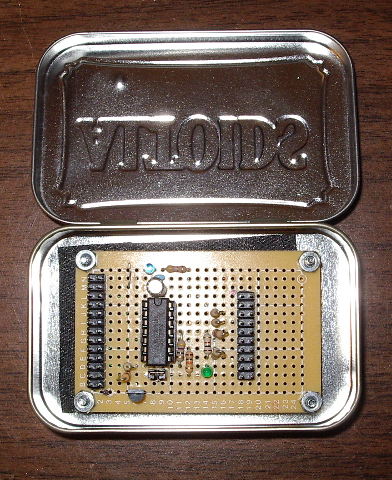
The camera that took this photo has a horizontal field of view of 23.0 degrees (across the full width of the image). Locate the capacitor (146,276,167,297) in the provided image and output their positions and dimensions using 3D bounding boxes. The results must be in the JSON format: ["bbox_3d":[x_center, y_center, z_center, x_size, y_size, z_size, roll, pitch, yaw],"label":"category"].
[{"bbox_3d":[-0.011,0.014,0.276,0.005,0.009,0.005,0,86,0],"label":"capacitor"}]

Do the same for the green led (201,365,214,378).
[{"bbox_3d":[0.003,0.038,0.277,0.004,0.005,0.004,0,86,0],"label":"green led"}]

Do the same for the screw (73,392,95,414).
[{"bbox_3d":[-0.032,0.047,0.280,0.006,0.008,0.006,0,86,0],"label":"screw"}]

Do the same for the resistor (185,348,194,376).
[{"bbox_3d":[-0.002,0.036,0.278,0.002,0.003,0.008,0,86,0],"label":"resistor"}]

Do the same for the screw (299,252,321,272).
[{"bbox_3d":[0.034,0.006,0.283,0.006,0.008,0.006,0,86,0],"label":"screw"}]

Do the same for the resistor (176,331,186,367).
[{"bbox_3d":[-0.004,0.032,0.278,0.003,0.003,0.010,0,86,0],"label":"resistor"}]

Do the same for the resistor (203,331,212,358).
[{"bbox_3d":[0.003,0.030,0.279,0.002,0.003,0.008,0,86,0],"label":"resistor"}]

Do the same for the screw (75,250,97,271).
[{"bbox_3d":[-0.032,0.006,0.283,0.006,0.008,0.006,0,86,0],"label":"screw"}]

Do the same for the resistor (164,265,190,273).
[{"bbox_3d":[-0.006,0.009,0.280,0.008,0.003,0.002,0,86,0],"label":"resistor"}]

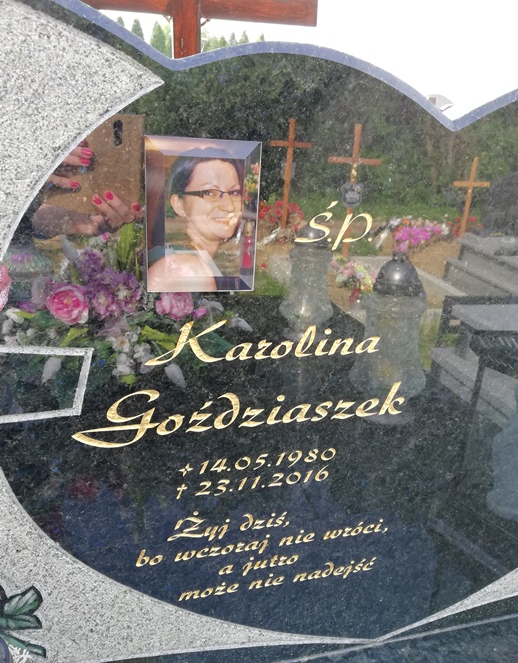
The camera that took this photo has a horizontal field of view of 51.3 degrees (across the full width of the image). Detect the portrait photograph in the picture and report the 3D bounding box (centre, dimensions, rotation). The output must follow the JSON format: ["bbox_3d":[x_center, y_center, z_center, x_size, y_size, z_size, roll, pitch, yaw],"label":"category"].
[{"bbox_3d":[-0.045,-0.091,0.436,0.090,0.121,0.009,-2,21,-14],"label":"portrait photograph"}]

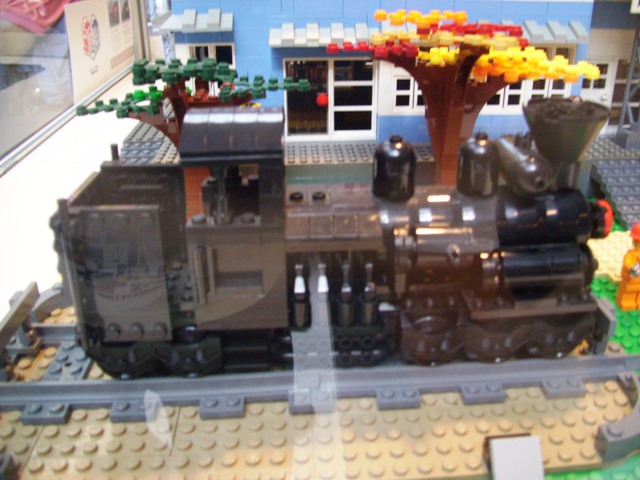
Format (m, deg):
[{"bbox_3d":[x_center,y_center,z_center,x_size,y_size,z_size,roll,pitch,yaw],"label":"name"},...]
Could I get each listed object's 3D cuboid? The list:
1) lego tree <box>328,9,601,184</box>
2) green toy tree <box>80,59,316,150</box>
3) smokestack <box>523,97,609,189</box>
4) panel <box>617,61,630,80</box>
[{"bbox_3d":[0.078,-0.068,0.338,0.150,0.117,0.118,-2,27,-3],"label":"lego tree"},{"bbox_3d":[-0.069,-0.053,0.335,0.128,0.100,0.100,-2,27,-3],"label":"green toy tree"},{"bbox_3d":[0.084,-0.032,0.206,0.032,0.029,0.032,-2,27,-3],"label":"smokestack"},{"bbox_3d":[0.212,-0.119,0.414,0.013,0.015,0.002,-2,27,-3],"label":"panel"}]

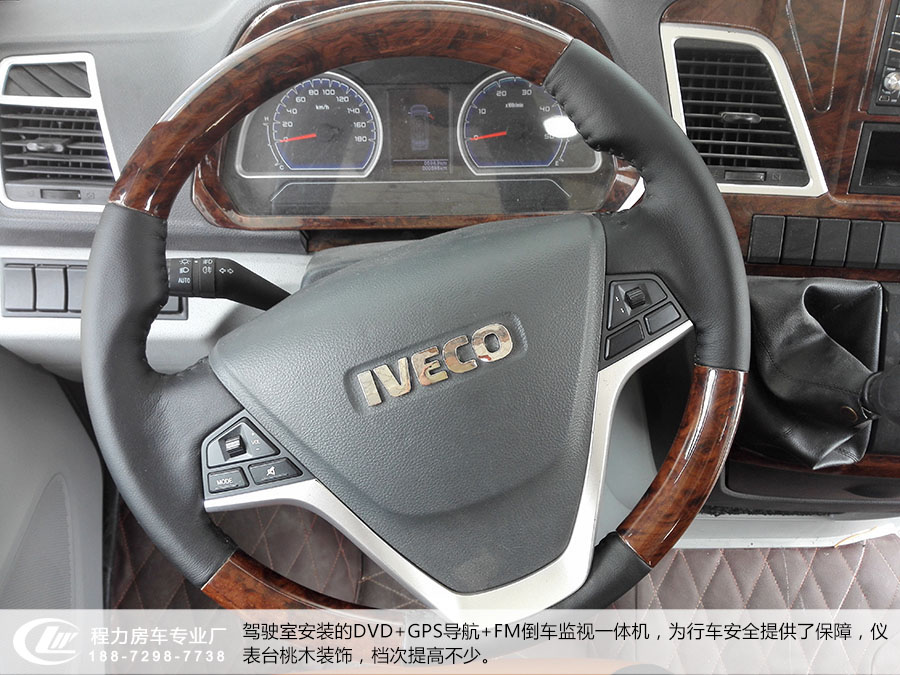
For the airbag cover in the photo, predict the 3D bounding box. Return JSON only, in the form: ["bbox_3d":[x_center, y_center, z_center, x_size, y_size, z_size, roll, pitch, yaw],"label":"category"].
[{"bbox_3d":[0.003,0.052,0.461,0.257,0.227,0.058,-20,7,-2],"label":"airbag cover"}]

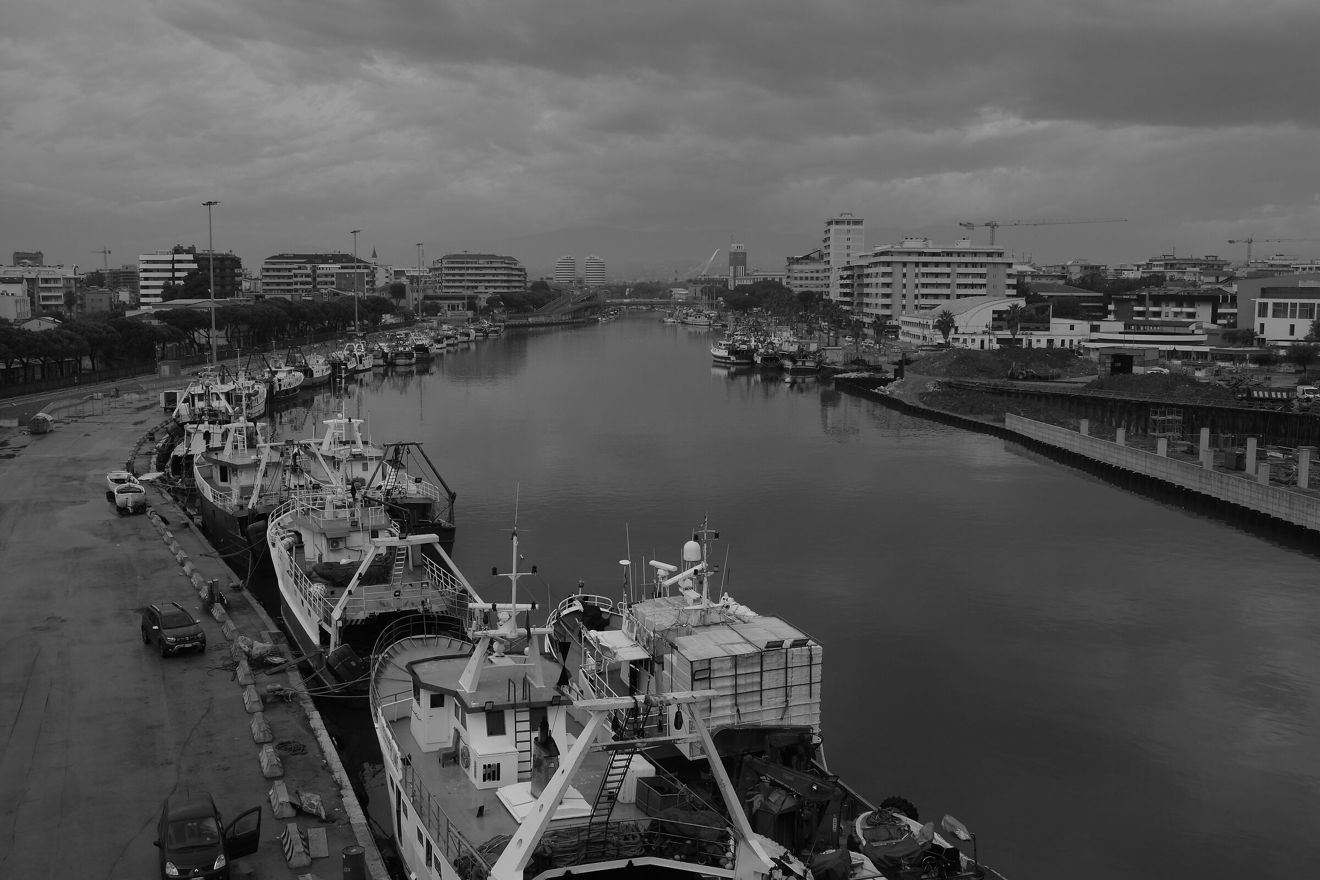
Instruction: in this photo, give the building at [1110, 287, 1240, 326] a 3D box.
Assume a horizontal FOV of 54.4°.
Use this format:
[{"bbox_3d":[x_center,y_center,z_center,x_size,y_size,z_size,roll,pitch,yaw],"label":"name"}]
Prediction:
[{"bbox_3d":[150.798,-37.586,376.634,34.500,14.700,15.000,3,8,24],"label":"building"}]

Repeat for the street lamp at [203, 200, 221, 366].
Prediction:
[{"bbox_3d":[-85.531,-29.754,244.878,3.200,30.800,2.800,-2,7,-17],"label":"street lamp"}]

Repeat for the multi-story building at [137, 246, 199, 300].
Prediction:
[{"bbox_3d":[-181.030,-56.640,474.640,20.000,28.000,13.000,0,7,0],"label":"multi-story building"}]

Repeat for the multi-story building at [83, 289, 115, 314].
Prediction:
[{"bbox_3d":[-215.770,-51.160,493.460,9.800,12.500,9.000,0,7,0],"label":"multi-story building"}]

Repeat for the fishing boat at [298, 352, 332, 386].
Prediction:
[{"bbox_3d":[-59.150,-12.190,219.090,4.700,5.580,14.500,1,7,6],"label":"fishing boat"}]

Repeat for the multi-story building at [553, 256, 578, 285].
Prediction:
[{"bbox_3d":[-115.990,-202.630,1577.050,24.500,46.000,22.000,0,7,0],"label":"multi-story building"}]

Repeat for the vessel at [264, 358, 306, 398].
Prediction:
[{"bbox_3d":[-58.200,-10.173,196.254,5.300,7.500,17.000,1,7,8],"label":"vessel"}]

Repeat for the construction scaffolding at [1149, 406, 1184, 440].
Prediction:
[{"bbox_3d":[63.715,-2.142,161.467,1.600,4.000,3.600,-7,10,-45],"label":"construction scaffolding"}]

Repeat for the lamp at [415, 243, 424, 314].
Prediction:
[{"bbox_3d":[-96.250,-63.200,515.100,2.900,31.030,2.400,1,7,2],"label":"lamp"}]

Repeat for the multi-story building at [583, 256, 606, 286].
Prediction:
[{"bbox_3d":[-78.966,-201.955,1572.095,25.000,46.800,25.000,0,7,0],"label":"multi-story building"}]

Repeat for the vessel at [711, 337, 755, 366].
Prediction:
[{"bbox_3d":[16.109,-19.539,277.775,9.600,6.400,3.400,3,8,25],"label":"vessel"}]

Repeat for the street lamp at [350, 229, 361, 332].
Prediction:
[{"bbox_3d":[-93.145,-48.172,392.977,3.200,30.800,2.800,-2,7,-17],"label":"street lamp"}]

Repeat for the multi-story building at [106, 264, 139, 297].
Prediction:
[{"bbox_3d":[-482.660,-140.700,1151.440,29.000,28.000,16.000,0,7,0],"label":"multi-story building"}]

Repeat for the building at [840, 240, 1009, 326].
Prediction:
[{"bbox_3d":[87.170,-50.530,426.930,39.620,30.410,84.000,1,7,1],"label":"building"}]

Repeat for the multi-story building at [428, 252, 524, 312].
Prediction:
[{"bbox_3d":[-93.060,-79.100,652.220,44.000,28.800,20.000,-3,8,-22],"label":"multi-story building"}]

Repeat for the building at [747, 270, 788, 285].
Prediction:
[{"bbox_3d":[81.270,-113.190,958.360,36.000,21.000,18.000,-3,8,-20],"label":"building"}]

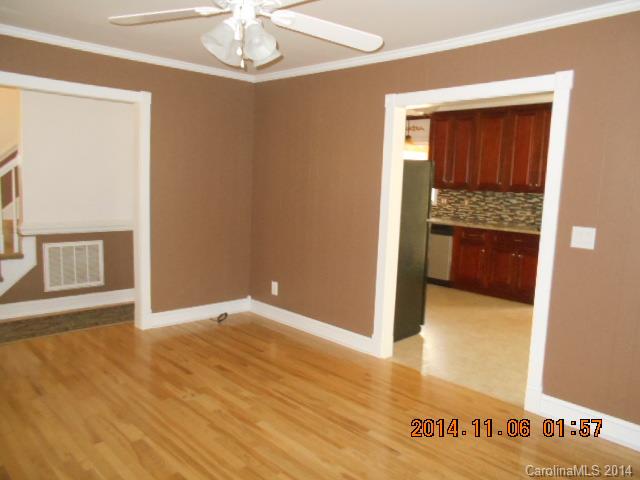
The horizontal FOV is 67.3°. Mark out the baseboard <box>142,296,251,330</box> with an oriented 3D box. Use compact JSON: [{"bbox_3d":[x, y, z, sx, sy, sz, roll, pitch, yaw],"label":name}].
[{"bbox_3d":[-1.181,0.723,4.768,1.149,0.148,0.020,-4,9,-41],"label":"baseboard"}]

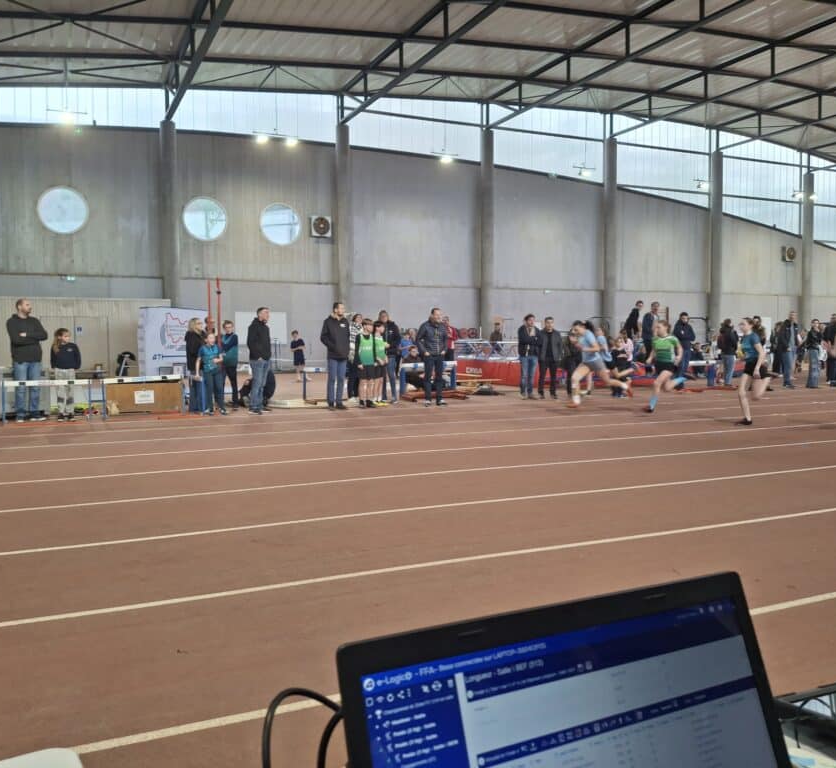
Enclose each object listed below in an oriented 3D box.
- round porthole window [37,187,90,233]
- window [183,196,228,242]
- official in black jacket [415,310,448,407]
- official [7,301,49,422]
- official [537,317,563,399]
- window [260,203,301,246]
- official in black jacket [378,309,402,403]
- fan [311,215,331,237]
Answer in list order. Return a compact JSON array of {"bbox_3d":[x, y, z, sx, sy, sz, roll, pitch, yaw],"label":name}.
[{"bbox_3d":[-11.982,-5.848,24.926,1.600,1.600,0.150,-2,4,-24],"label":"round porthole window"},{"bbox_3d":[-7.705,-5.965,26.814,1.600,1.600,0.150,-2,4,-24],"label":"window"},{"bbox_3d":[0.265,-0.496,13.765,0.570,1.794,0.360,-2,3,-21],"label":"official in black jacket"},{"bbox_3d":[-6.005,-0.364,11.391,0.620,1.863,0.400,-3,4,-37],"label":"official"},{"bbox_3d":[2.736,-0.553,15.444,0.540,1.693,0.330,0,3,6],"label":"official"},{"bbox_3d":[-5.192,-6.023,27.925,1.600,1.600,0.150,-2,4,-24],"label":"window"},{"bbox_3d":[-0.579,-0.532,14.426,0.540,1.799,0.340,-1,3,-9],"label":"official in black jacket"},{"bbox_3d":[-3.720,-6.059,28.356,0.790,0.810,0.360,-2,4,-24],"label":"fan"}]

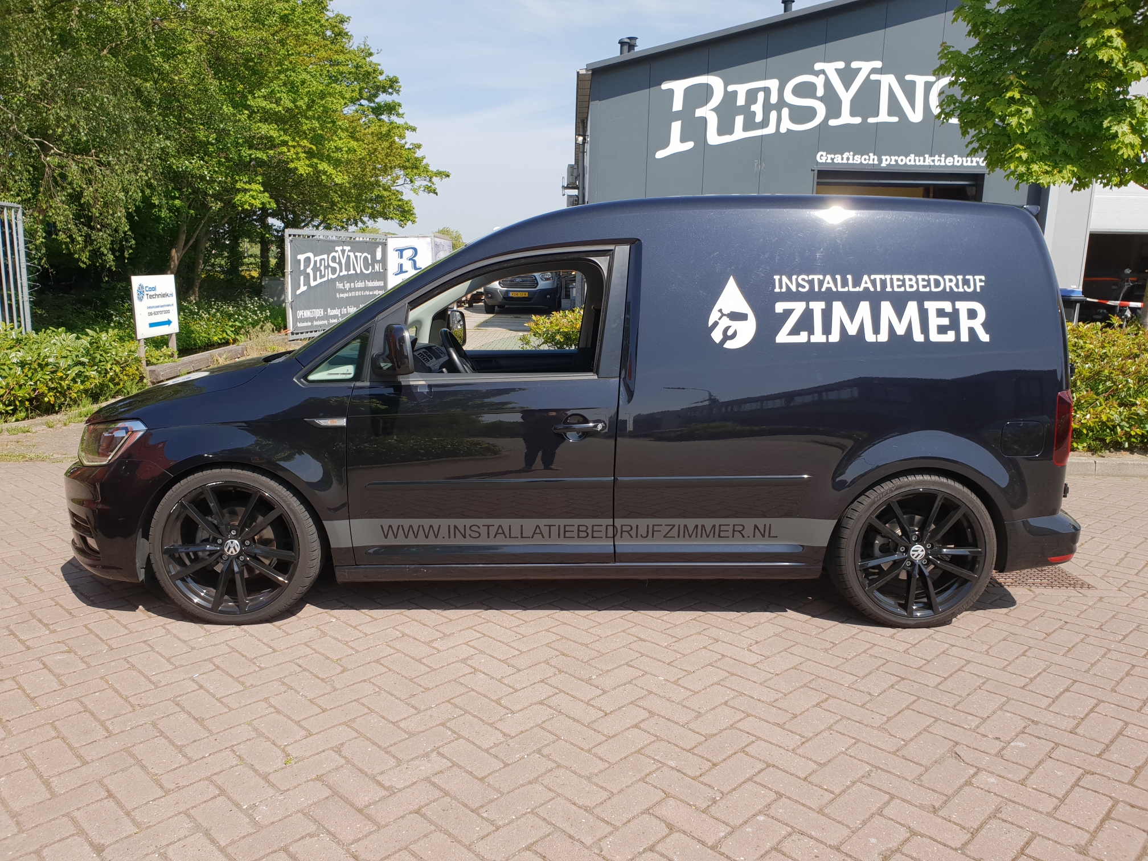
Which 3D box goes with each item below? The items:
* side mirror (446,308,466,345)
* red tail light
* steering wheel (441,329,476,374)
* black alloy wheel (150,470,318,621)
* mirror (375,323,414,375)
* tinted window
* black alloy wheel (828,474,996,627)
[{"bbox_3d":[-0.685,-0.599,4.958,0.130,0.210,0.220,1,10,-2],"label":"side mirror"},{"bbox_3d":[1.897,-0.015,3.390,0.130,0.310,0.125,1,10,-2],"label":"red tail light"},{"bbox_3d":[-0.467,-0.260,3.705,0.100,0.375,0.375,-25,10,3],"label":"steering wheel"},{"bbox_3d":[-1.320,0.444,3.416,0.623,0.623,0.225,1,10,-2],"label":"black alloy wheel"},{"bbox_3d":[-0.653,-0.300,3.143,0.130,0.195,0.230,1,10,-2],"label":"mirror"},{"bbox_3d":[-0.890,-0.285,3.265,0.245,0.195,0.040,2,-2,8],"label":"tinted window"},{"bbox_3d":[1.361,0.475,3.505,0.623,0.623,0.225,1,10,-2],"label":"black alloy wheel"}]

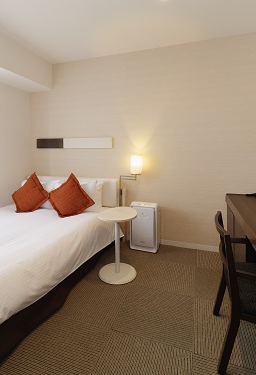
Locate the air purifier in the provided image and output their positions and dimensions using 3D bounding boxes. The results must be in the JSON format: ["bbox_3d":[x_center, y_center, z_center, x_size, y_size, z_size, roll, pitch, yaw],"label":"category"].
[{"bbox_3d":[0.232,0.479,2.575,0.350,0.570,0.200,2,6,19],"label":"air purifier"}]

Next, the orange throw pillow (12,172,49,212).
[{"bbox_3d":[-1.286,0.092,2.650,0.420,0.420,0.140,-26,-27,4],"label":"orange throw pillow"}]

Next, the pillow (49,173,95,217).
[{"bbox_3d":[-0.691,0.115,2.450,0.420,0.420,0.140,-30,-22,3],"label":"pillow"}]

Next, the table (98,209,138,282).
[{"bbox_3d":[-0.097,0.550,2.000,0.400,0.600,0.400,0,6,0],"label":"table"}]

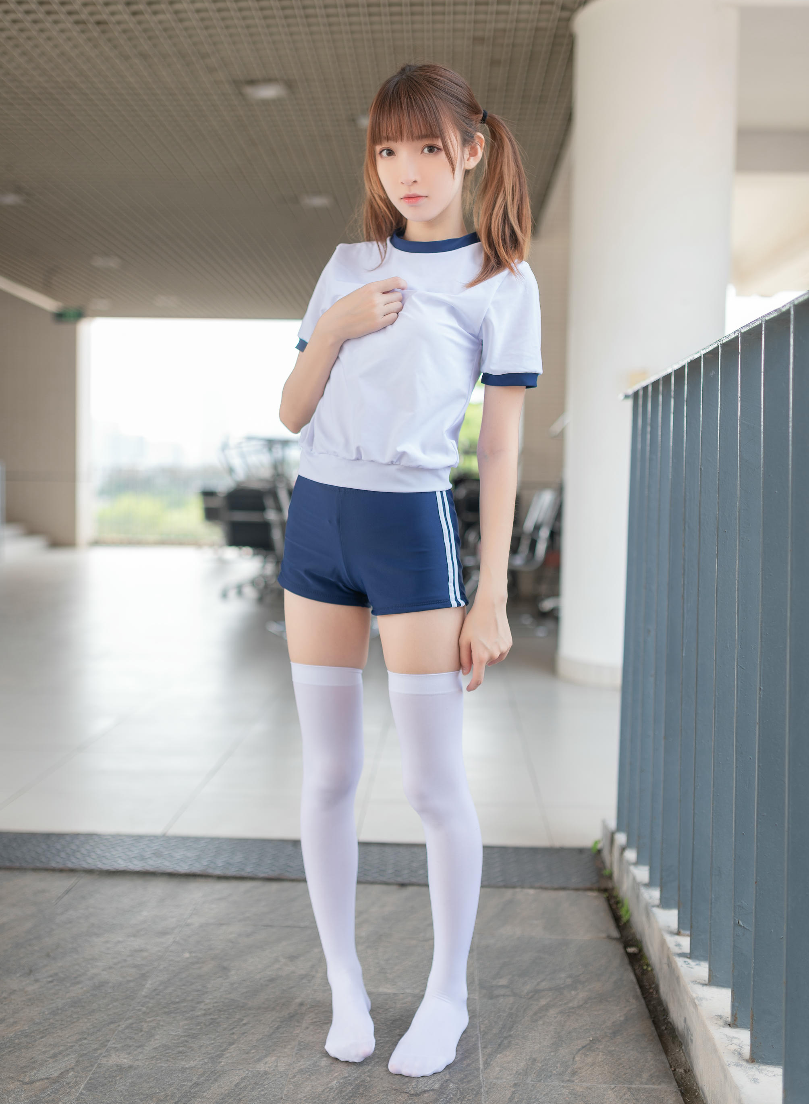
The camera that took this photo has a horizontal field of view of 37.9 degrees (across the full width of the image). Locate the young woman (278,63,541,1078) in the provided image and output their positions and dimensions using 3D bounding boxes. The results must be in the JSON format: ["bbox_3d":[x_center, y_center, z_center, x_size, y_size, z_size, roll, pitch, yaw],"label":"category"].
[{"bbox_3d":[0.005,0.014,1.960,0.420,1.610,0.330,2,3,19],"label":"young woman"}]

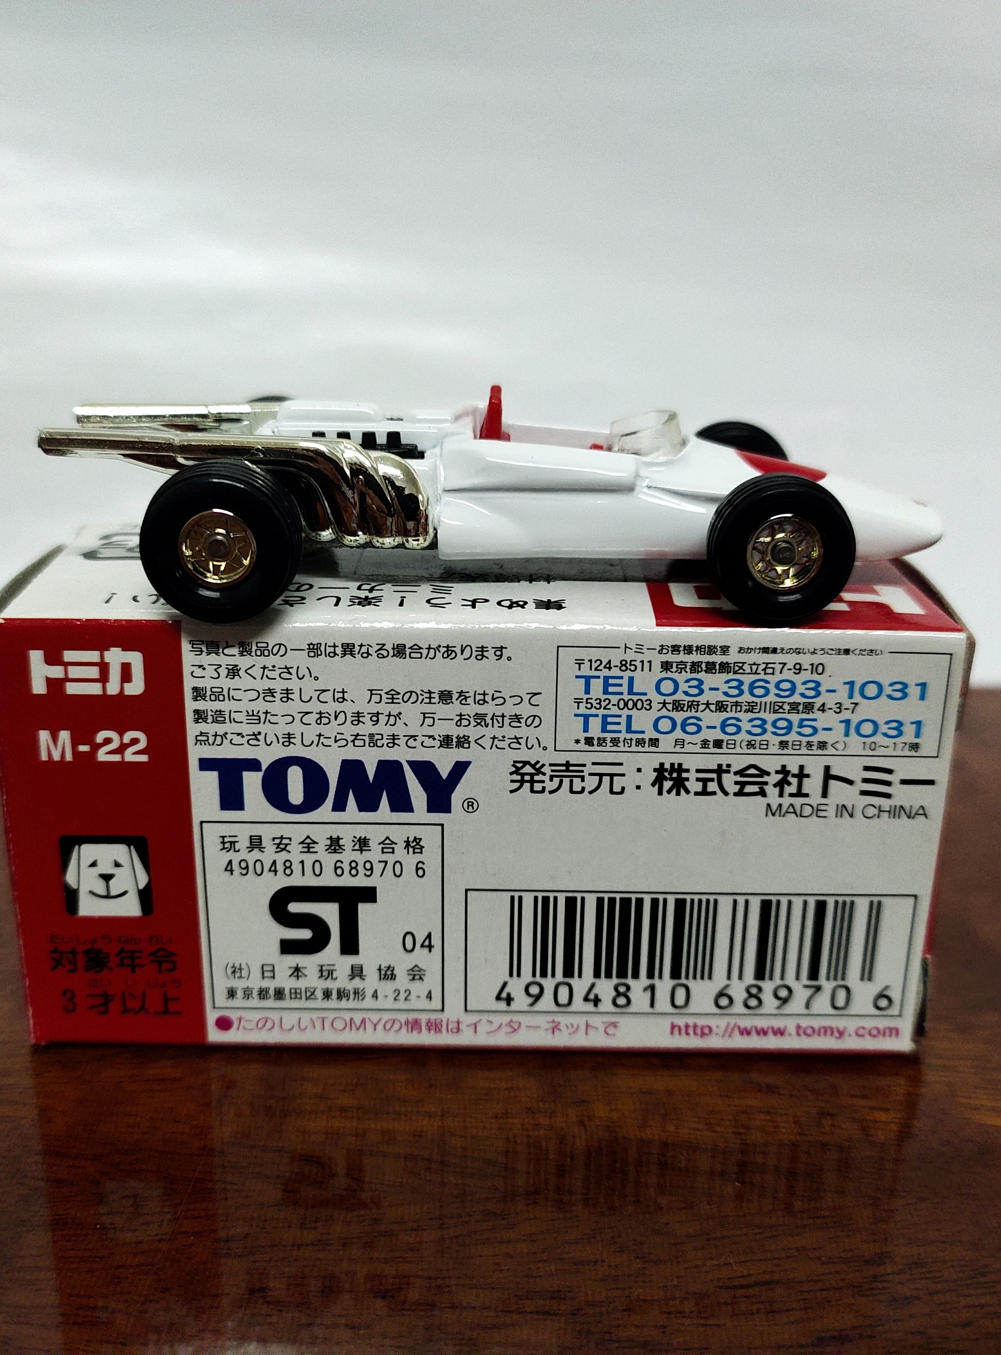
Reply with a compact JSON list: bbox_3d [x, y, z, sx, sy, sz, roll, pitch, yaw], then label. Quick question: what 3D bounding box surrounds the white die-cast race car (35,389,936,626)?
[{"bbox_3d":[0.000,-0.018,0.121,0.079,0.017,0.035,1,20,0],"label":"white die-cast race car"}]

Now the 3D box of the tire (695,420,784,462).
[{"bbox_3d":[0.023,-0.019,0.134,0.011,0.011,0.006,1,20,0],"label":"tire"}]

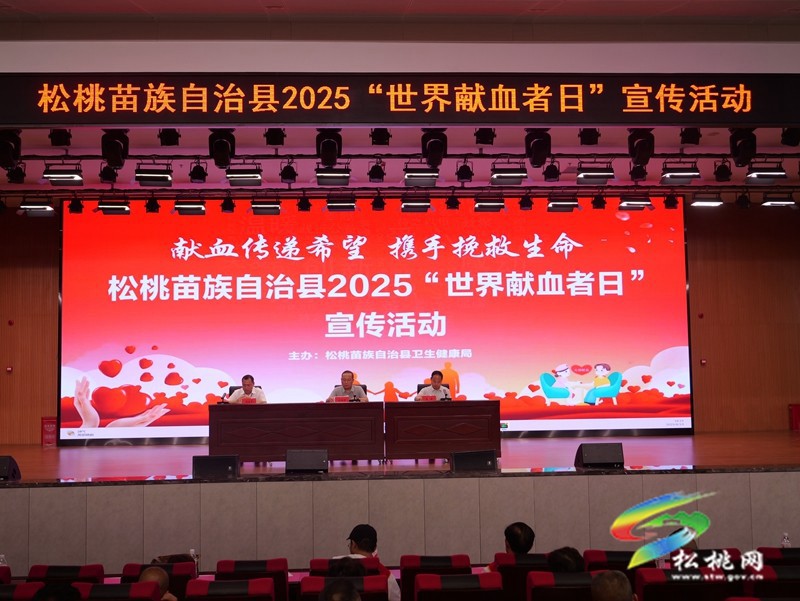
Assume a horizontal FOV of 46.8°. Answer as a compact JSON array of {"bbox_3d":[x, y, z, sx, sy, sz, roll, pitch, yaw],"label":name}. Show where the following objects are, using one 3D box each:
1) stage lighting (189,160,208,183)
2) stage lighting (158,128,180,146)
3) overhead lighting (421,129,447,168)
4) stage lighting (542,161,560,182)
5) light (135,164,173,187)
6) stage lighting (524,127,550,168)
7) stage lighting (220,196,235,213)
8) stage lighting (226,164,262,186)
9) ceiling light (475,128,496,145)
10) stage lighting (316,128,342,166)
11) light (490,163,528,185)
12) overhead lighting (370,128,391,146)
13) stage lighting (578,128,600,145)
[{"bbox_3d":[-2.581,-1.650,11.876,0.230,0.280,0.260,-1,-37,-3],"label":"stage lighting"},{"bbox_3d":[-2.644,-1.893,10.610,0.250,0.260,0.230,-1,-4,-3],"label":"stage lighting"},{"bbox_3d":[0.373,-1.727,10.145,0.300,0.540,0.300,-1,-4,-3],"label":"overhead lighting"},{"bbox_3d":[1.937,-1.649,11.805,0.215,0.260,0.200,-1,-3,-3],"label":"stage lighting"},{"bbox_3d":[-3.350,-1.699,12.572,0.490,0.270,0.260,-1,-4,-3],"label":"light"},{"bbox_3d":[1.611,-1.810,10.835,0.300,0.500,0.270,-1,-4,-3],"label":"stage lighting"},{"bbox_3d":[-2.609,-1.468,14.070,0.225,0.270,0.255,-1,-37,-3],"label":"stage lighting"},{"bbox_3d":[-1.953,-1.570,11.620,0.430,0.250,0.280,-1,-3,-3],"label":"stage lighting"},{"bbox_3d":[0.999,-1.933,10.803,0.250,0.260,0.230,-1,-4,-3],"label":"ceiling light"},{"bbox_3d":[-0.746,-1.651,9.787,0.270,0.480,0.260,-1,-3,-3],"label":"stage lighting"},{"bbox_3d":[1.381,-1.617,11.777,0.430,0.250,0.280,-1,-3,-3],"label":"light"},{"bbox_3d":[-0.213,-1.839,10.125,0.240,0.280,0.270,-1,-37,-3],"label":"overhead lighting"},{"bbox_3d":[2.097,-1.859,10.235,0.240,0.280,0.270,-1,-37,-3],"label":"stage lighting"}]

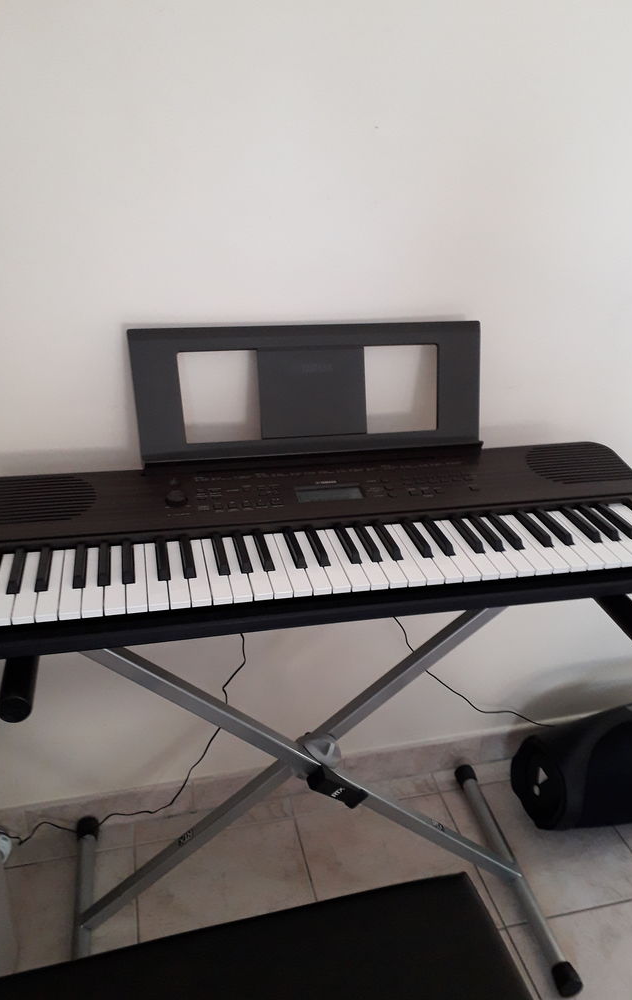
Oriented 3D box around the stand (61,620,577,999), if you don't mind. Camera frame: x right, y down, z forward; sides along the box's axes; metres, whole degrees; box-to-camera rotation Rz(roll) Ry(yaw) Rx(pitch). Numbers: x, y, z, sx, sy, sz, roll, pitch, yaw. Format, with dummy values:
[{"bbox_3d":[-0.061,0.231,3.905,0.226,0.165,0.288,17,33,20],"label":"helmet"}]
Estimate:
[{"bbox_3d":[0.001,0.408,1.234,0.813,0.713,0.474,-4,28,-12],"label":"stand"}]

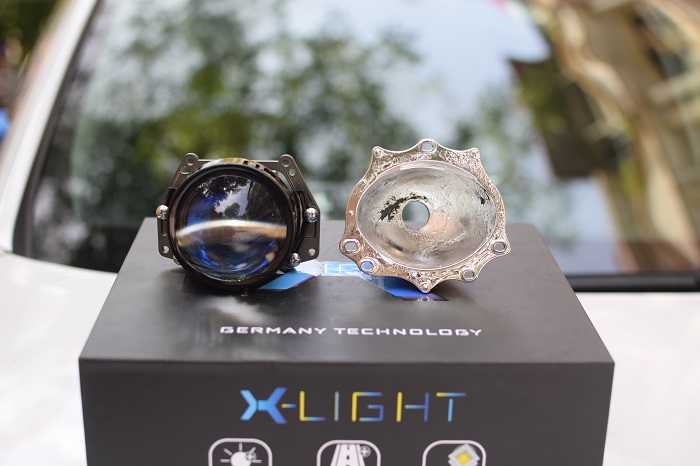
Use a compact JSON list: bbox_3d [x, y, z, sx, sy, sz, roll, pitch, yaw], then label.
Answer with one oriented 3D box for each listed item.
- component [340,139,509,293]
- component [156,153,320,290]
[{"bbox_3d":[0.046,-0.011,0.663,0.107,0.096,0.066,-1,2,-3],"label":"component"},{"bbox_3d":[-0.074,-0.015,0.689,0.108,0.081,0.118,0,12,-1],"label":"component"}]

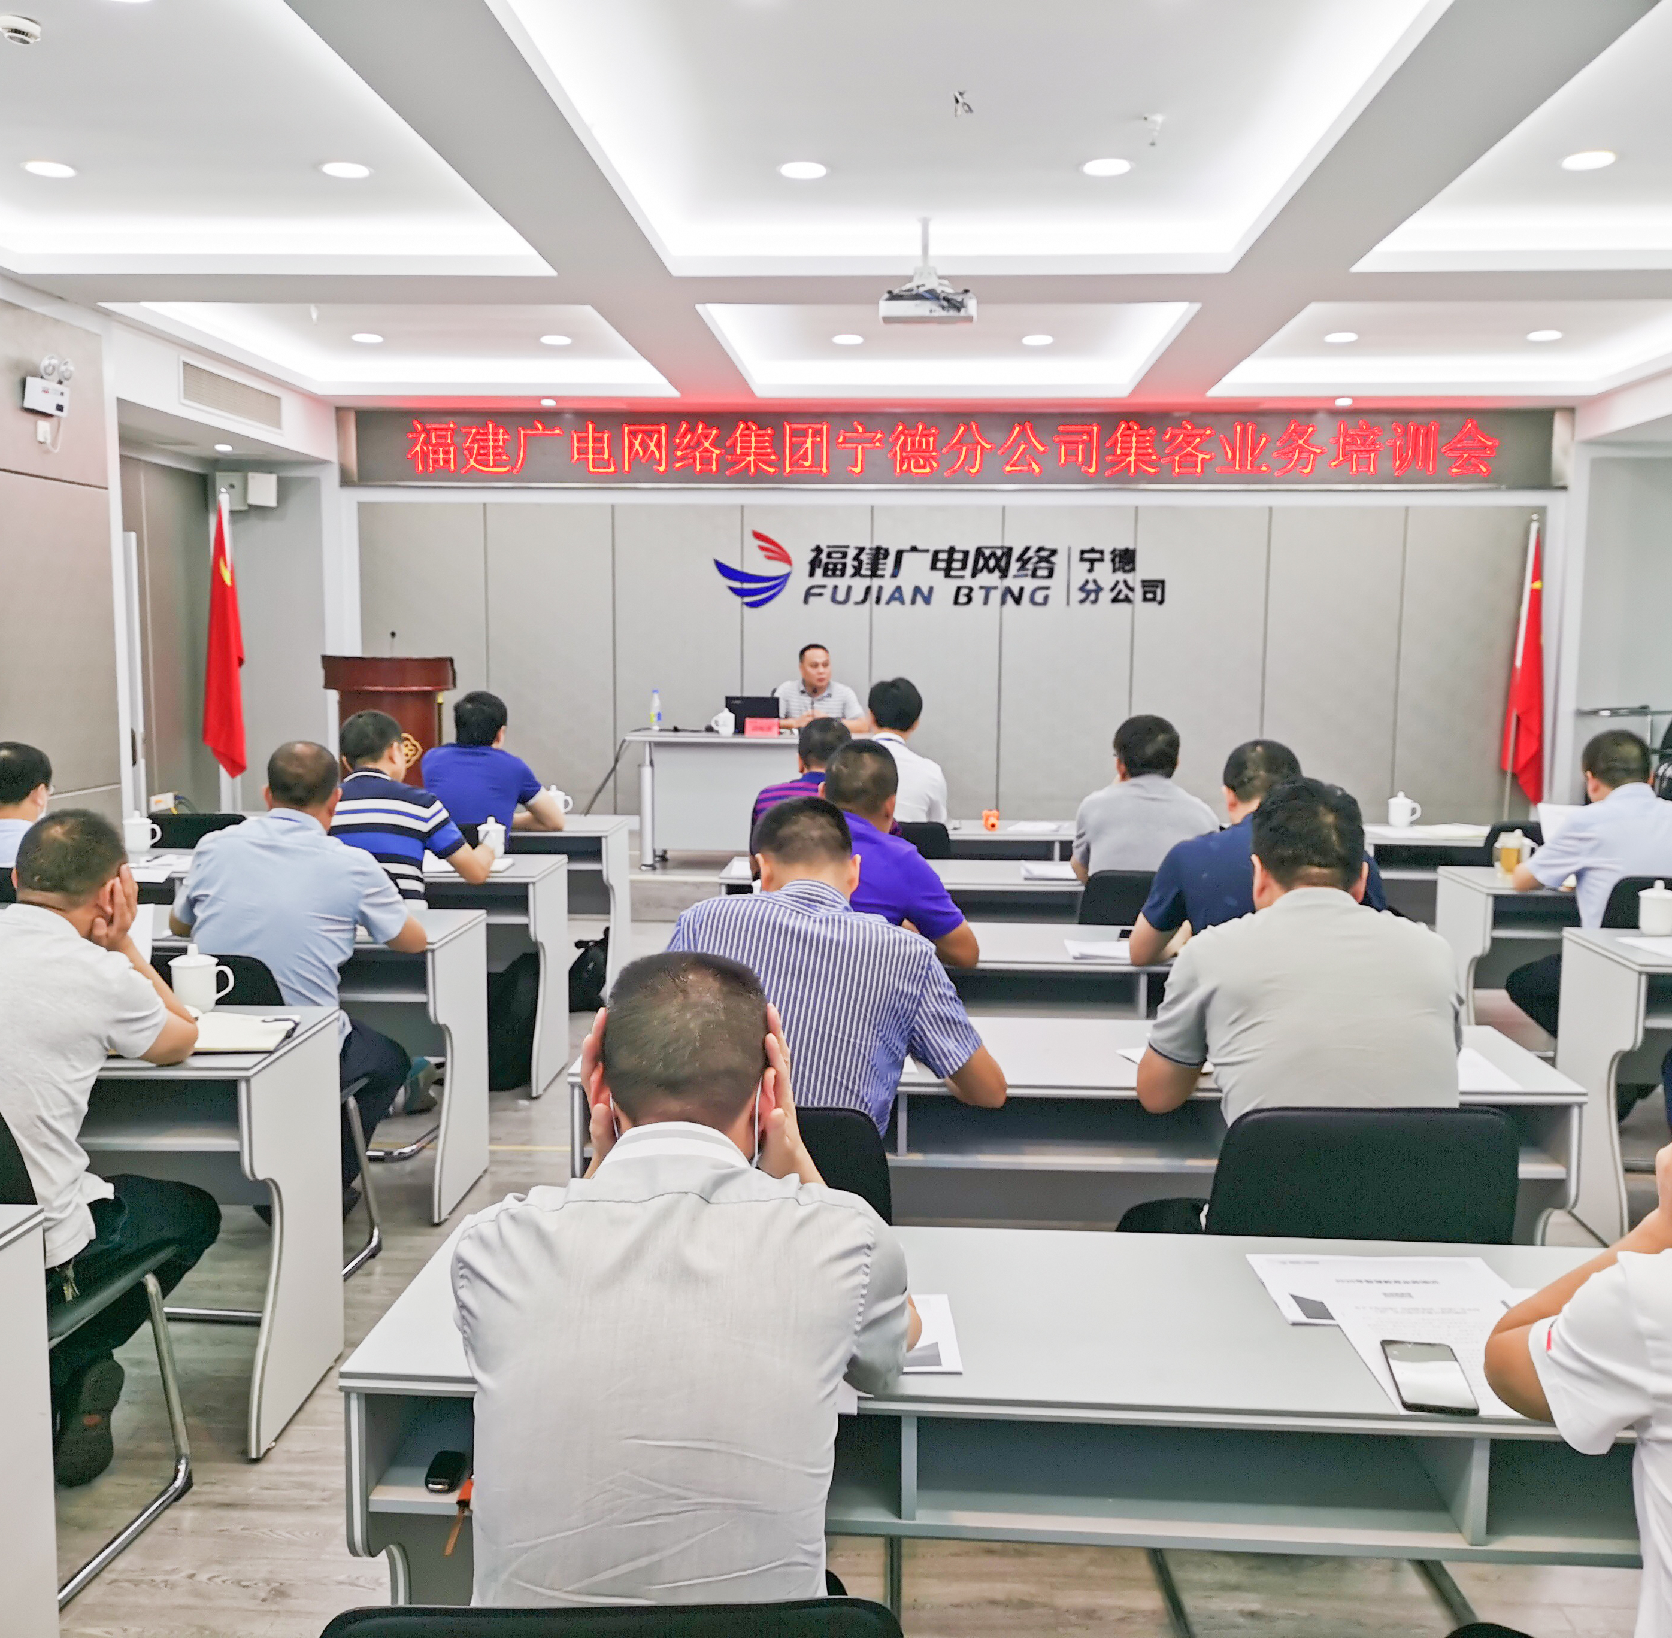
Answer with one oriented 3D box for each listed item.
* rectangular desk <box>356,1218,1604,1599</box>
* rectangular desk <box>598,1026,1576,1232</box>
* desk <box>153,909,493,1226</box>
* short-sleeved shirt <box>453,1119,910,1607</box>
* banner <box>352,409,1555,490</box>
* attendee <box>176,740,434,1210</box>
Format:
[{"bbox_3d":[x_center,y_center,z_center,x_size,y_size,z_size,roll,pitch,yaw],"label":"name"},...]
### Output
[{"bbox_3d":[0.366,0.941,2.026,1.770,0.740,0.500,1,6,3],"label":"rectangular desk"},{"bbox_3d":[0.434,0.822,3.354,1.820,0.750,0.530,1,6,3],"label":"rectangular desk"},{"bbox_3d":[-1.914,0.654,4.724,1.800,0.750,0.510,1,6,3],"label":"desk"},{"bbox_3d":[-0.150,0.577,1.713,0.470,0.580,0.420,1,6,3],"label":"short-sleeved shirt"},{"bbox_3d":[0.708,-2.433,11.188,7.850,0.500,0.100,1,6,3],"label":"banner"},{"bbox_3d":[-1.325,0.440,4.259,0.620,1.310,0.780,1,6,3],"label":"attendee"}]

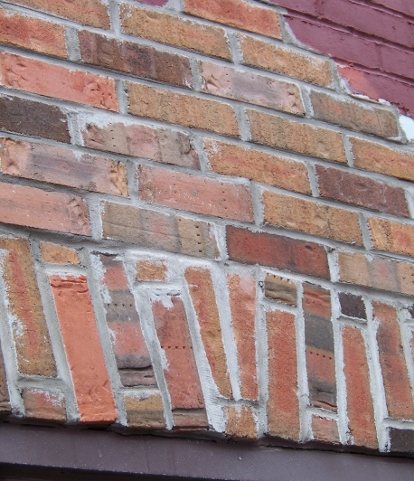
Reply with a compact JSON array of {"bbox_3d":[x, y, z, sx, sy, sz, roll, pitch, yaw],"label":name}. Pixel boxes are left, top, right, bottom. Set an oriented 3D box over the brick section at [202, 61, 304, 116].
[{"bbox_3d":[0.044,-0.219,2.548,0.200,0.056,0.093,10,-28,-36],"label":"brick section"}]

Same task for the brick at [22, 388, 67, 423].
[{"bbox_3d":[-0.234,0.231,2.099,0.062,0.041,0.094,10,-30,-34],"label":"brick"}]

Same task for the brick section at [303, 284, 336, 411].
[{"bbox_3d":[0.146,0.180,2.492,0.055,0.203,0.092,18,-34,-31],"label":"brick section"}]

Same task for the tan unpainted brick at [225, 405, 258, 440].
[{"bbox_3d":[0.020,0.271,2.279,0.053,0.044,0.094,13,-32,-33],"label":"tan unpainted brick"}]

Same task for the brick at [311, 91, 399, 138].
[{"bbox_3d":[0.220,-0.189,2.703,0.192,0.056,0.094,10,-30,-34],"label":"brick"}]

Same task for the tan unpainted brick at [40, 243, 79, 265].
[{"bbox_3d":[-0.227,0.038,2.216,0.058,0.028,0.094,7,-29,-36],"label":"tan unpainted brick"}]

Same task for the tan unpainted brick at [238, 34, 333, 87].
[{"bbox_3d":[0.108,-0.279,2.720,0.199,0.056,0.092,10,-30,-35],"label":"tan unpainted brick"}]

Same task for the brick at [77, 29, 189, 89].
[{"bbox_3d":[-0.132,-0.253,2.459,0.199,0.056,0.094,10,-30,-34],"label":"brick"}]

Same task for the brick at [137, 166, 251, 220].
[{"bbox_3d":[-0.042,-0.051,2.387,0.205,0.057,0.093,10,-28,-36],"label":"brick"}]

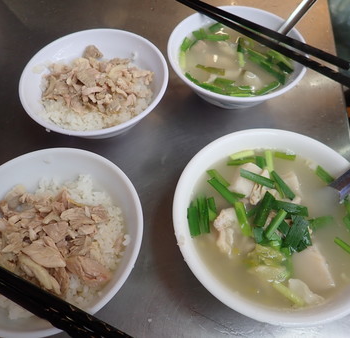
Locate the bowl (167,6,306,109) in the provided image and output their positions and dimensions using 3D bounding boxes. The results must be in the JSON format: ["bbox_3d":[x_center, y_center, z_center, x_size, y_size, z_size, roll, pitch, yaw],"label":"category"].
[{"bbox_3d":[0.058,-0.098,0.320,0.128,0.052,0.128,0,59,0],"label":"bowl"}]

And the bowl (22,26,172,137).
[{"bbox_3d":[-0.069,-0.068,0.304,0.128,0.051,0.128,0,59,0],"label":"bowl"}]

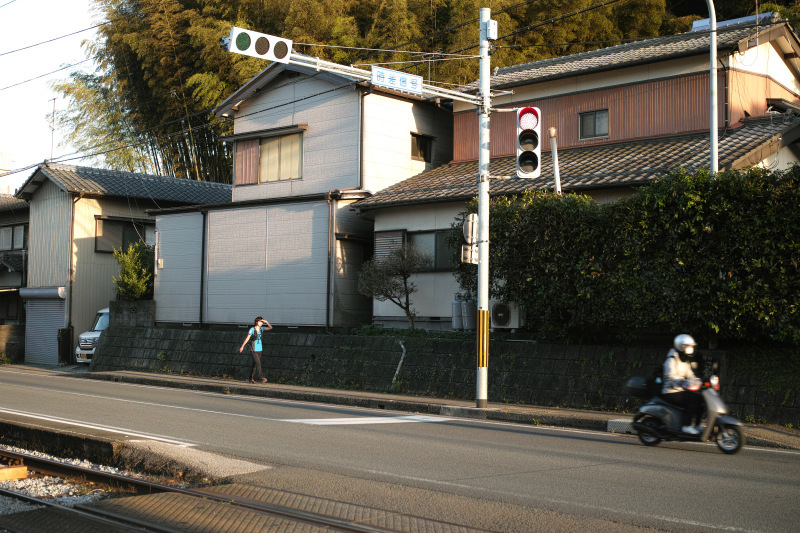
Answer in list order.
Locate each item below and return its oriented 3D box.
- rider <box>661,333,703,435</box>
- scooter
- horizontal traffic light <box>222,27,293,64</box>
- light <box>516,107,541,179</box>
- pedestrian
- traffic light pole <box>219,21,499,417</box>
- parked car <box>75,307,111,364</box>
[{"bbox_3d":[3.999,1.670,14.150,0.680,1.380,0.520,-2,-4,42],"label":"rider"},{"bbox_3d":[4.062,2.095,14.200,1.800,1.070,0.680,-2,-4,42],"label":"scooter"},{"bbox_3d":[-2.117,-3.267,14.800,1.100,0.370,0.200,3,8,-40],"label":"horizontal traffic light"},{"bbox_3d":[2.274,-2.180,17.650,0.430,1.250,0.360,0,-3,9],"label":"light"},{"bbox_3d":[-3.459,2.020,24.100,0.620,1.620,0.550,4,-4,-41],"label":"pedestrian"},{"bbox_3d":[-0.373,-1.162,16.514,5.550,7.150,0.600,3,-4,-40],"label":"traffic light pole"},{"bbox_3d":[-8.645,2.324,32.760,1.475,1.790,3.400,-2,-4,44],"label":"parked car"}]

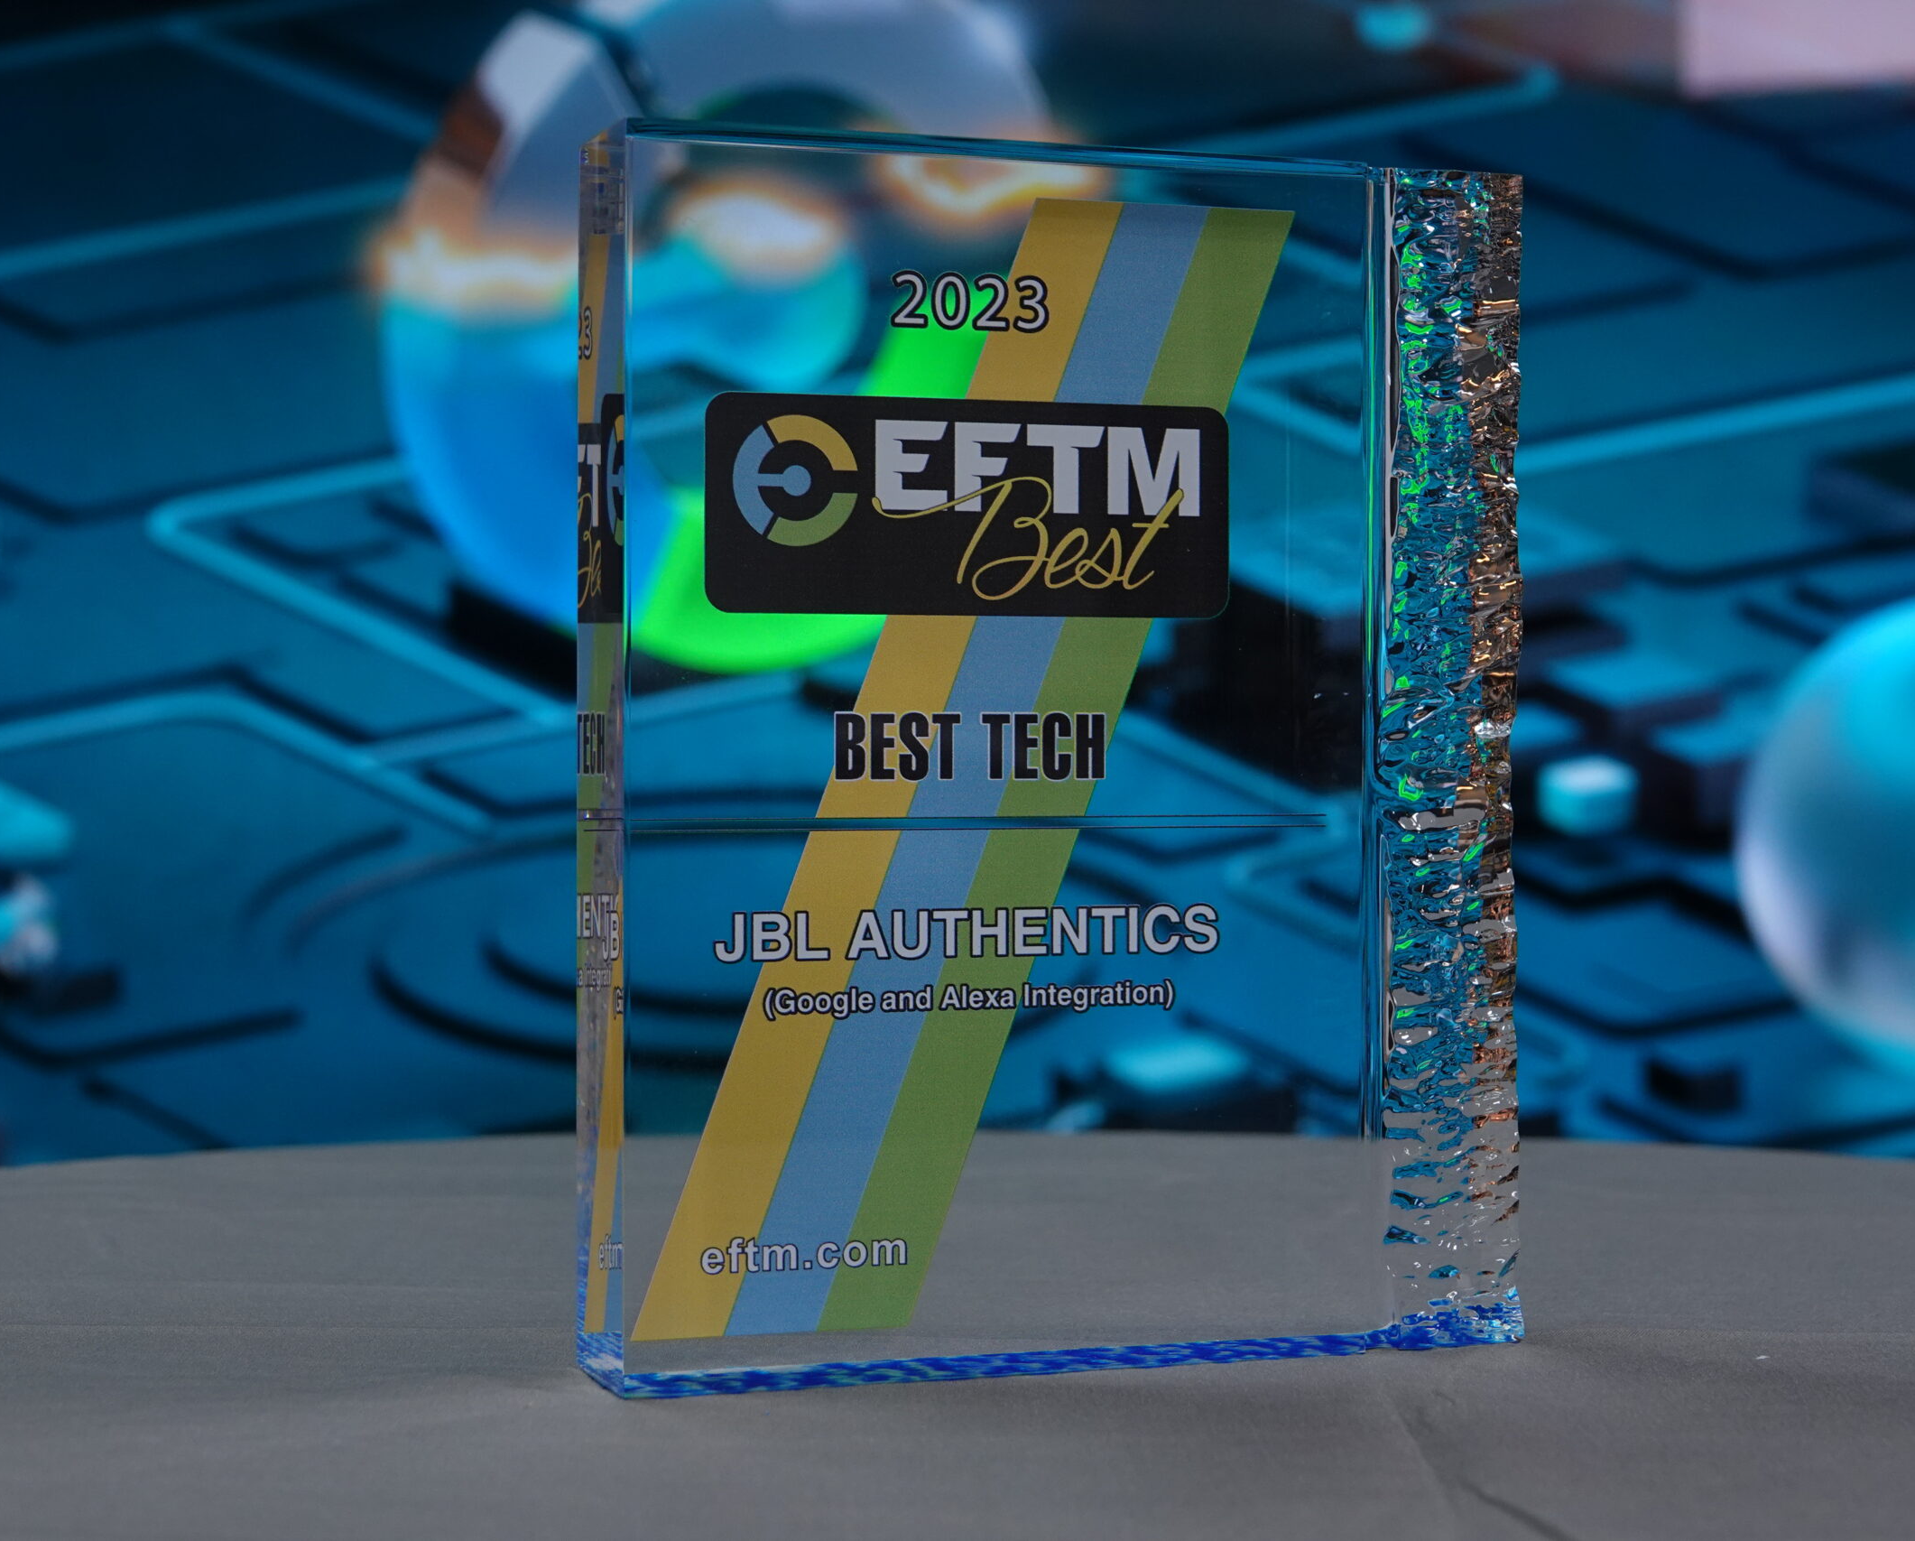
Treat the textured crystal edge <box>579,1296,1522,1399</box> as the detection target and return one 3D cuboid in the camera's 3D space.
[{"bbox_3d":[0.016,0.086,0.536,0.146,0.008,0.028,0,0,-20],"label":"textured crystal edge"}]

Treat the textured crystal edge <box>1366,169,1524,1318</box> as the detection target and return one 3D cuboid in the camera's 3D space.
[{"bbox_3d":[0.072,-0.004,0.555,0.028,0.179,0.028,0,0,-20],"label":"textured crystal edge"}]

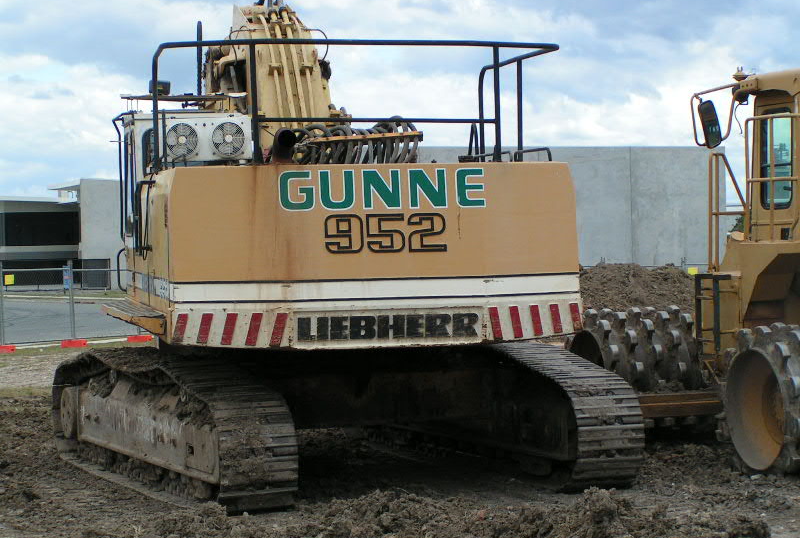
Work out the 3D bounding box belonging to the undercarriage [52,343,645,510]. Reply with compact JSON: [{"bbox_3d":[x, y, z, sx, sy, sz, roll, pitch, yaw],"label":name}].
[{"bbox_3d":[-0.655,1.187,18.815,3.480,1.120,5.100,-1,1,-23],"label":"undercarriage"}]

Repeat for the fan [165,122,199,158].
[{"bbox_3d":[-1.819,-1.075,18.300,0.285,0.285,0.080,-1,1,-13],"label":"fan"}]

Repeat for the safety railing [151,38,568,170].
[{"bbox_3d":[-0.471,-1.190,16.565,2.950,0.900,2.100,-1,1,-13],"label":"safety railing"}]

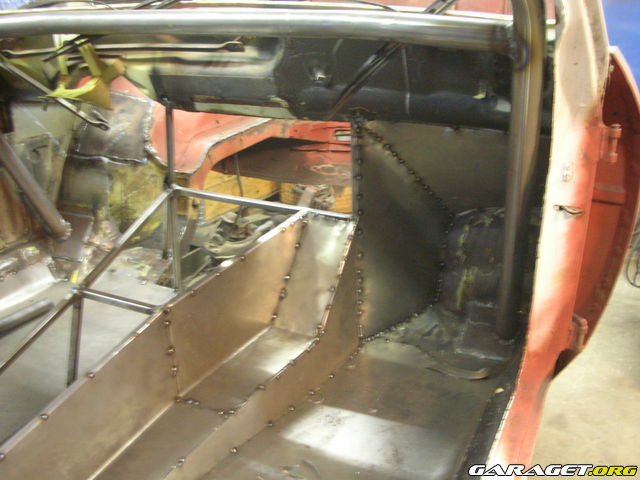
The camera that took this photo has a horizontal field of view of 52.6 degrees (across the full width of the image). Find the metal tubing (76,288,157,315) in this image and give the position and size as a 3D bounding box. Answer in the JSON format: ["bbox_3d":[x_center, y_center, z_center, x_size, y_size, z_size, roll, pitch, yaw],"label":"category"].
[{"bbox_3d":[-0.397,0.119,1.260,0.187,0.017,0.017,10,16,21],"label":"metal tubing"}]

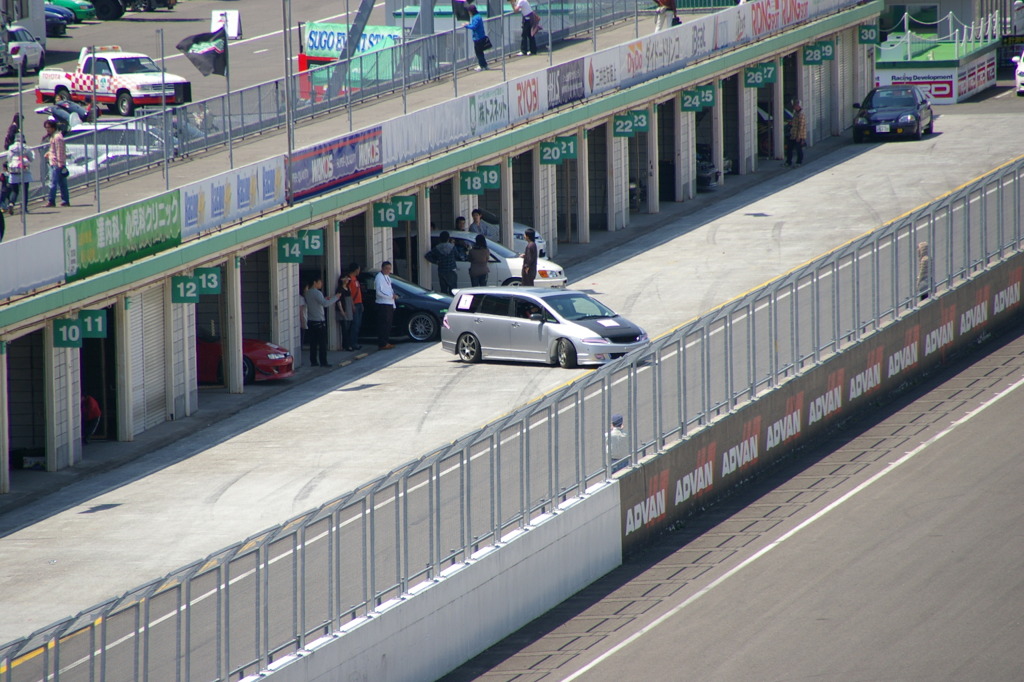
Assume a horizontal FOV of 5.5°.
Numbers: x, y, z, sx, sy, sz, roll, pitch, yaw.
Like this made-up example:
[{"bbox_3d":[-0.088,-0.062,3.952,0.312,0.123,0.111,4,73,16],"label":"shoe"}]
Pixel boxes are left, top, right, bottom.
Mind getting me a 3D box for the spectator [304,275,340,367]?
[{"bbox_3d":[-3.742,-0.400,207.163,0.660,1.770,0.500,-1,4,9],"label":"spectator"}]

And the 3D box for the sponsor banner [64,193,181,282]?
[{"bbox_3d":[-6.930,-1.890,190.707,0.050,0.970,10.028,-1,4,10],"label":"sponsor banner"}]

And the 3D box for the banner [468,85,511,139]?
[{"bbox_3d":[-0.481,-4.880,225.191,0.050,0.900,4.978,0,4,10],"label":"banner"}]

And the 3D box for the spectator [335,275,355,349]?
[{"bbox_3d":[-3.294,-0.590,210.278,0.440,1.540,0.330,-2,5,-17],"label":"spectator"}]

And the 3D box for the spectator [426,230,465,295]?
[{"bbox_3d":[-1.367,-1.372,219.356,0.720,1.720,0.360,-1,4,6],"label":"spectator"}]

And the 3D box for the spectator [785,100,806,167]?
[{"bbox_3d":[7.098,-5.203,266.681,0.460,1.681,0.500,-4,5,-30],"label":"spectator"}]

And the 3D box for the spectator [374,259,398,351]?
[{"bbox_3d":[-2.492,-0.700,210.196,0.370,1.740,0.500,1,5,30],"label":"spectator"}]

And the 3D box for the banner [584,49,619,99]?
[{"bbox_3d":[2.055,-6.047,239.859,0.050,0.900,4.896,0,4,10],"label":"banner"}]

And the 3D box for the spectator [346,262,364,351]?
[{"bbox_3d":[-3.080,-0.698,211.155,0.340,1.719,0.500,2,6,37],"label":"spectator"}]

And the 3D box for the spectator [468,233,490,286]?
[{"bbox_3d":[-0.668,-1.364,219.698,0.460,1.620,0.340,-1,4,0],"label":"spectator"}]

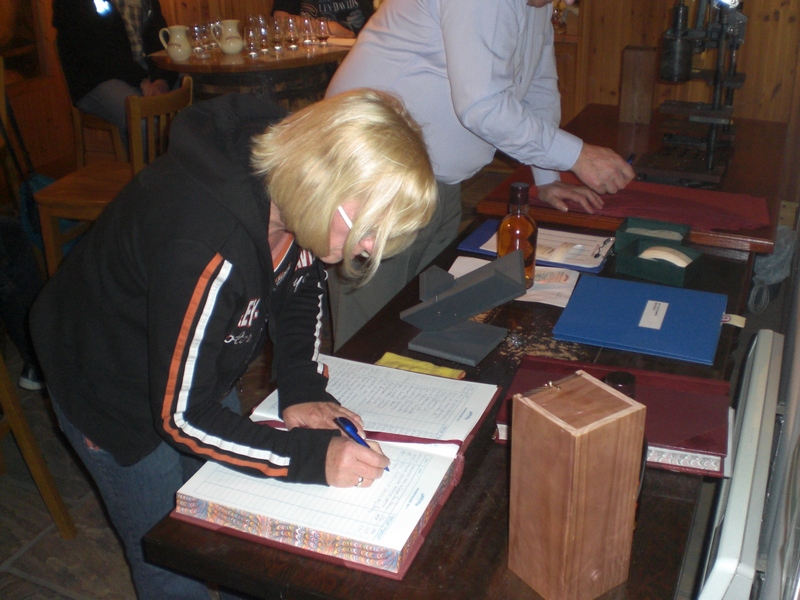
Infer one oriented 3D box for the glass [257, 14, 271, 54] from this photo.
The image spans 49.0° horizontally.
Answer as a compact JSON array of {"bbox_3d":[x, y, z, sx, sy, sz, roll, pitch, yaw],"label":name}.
[{"bbox_3d":[-0.526,-1.022,3.400,0.067,0.117,0.067,-5,24,-7],"label":"glass"}]

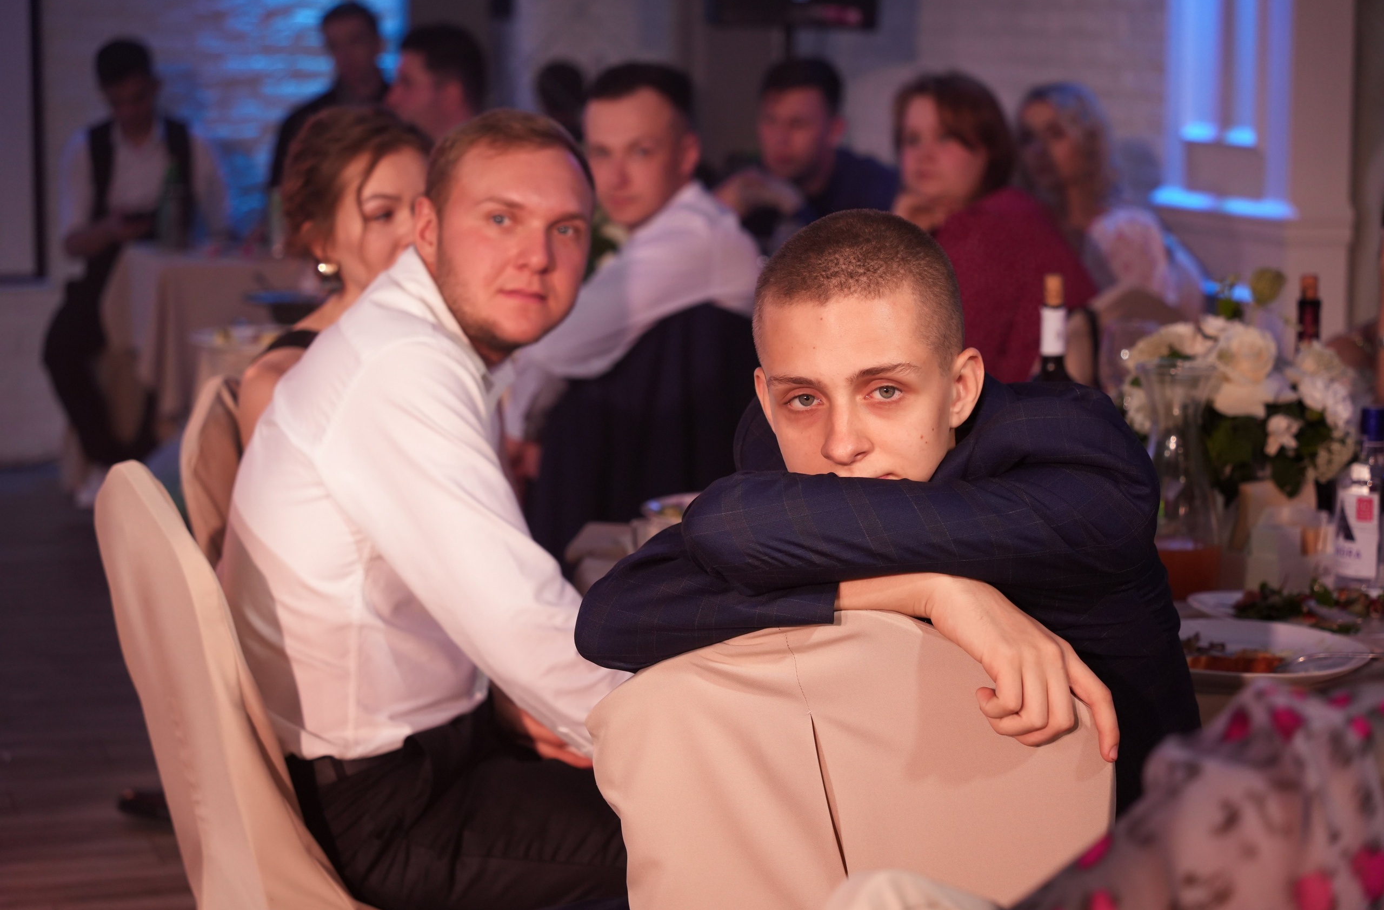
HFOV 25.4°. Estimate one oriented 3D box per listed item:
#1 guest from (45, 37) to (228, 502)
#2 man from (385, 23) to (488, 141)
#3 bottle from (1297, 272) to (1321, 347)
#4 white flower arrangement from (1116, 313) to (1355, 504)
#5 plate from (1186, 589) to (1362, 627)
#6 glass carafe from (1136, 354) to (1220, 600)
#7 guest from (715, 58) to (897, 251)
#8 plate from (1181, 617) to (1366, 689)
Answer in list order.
[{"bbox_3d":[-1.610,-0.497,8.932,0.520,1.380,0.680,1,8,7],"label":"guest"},{"bbox_3d":[-0.655,-0.216,6.795,0.780,1.390,0.530,1,8,9],"label":"man"},{"bbox_3d":[0.813,-0.074,4.072,0.075,0.330,0.075,0,7,0],"label":"bottle"},{"bbox_3d":[0.679,-0.024,3.803,0.300,0.290,0.290,0,7,0],"label":"white flower arrangement"},{"bbox_3d":[0.662,0.169,3.372,0.235,0.030,0.235,0,7,0],"label":"plate"},{"bbox_3d":[0.564,0.028,3.547,0.098,0.264,0.098,0,7,0],"label":"glass carafe"},{"bbox_3d":[0.213,-0.098,6.191,0.580,1.330,0.750,5,9,33],"label":"guest"},{"bbox_3d":[0.551,0.203,3.106,0.260,0.030,0.260,0,7,0],"label":"plate"}]

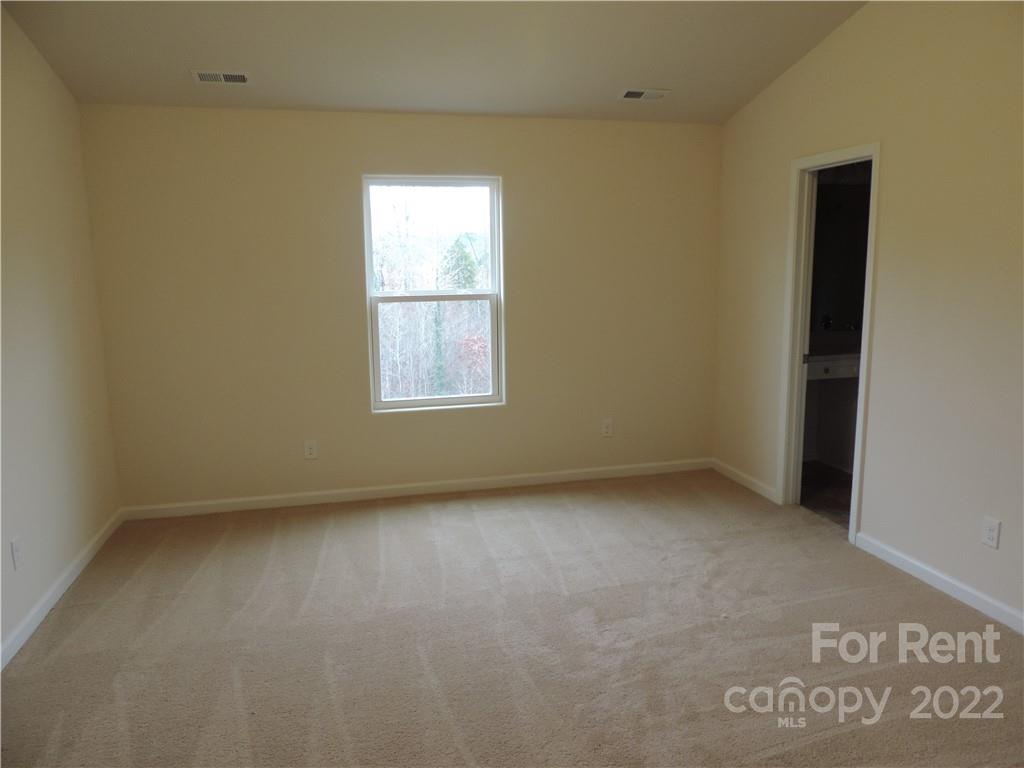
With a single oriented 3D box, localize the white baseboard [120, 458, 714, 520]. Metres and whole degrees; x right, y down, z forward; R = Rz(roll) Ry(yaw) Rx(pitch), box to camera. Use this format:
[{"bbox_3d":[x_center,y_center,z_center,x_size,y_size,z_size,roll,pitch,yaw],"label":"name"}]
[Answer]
[{"bbox_3d":[-0.448,0.700,4.824,3.980,0.080,0.016,-3,10,-13],"label":"white baseboard"}]

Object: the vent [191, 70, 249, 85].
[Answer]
[{"bbox_3d":[-1.560,-1.637,3.816,0.280,0.018,0.135,-3,-4,-13],"label":"vent"}]

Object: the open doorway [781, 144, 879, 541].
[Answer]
[{"bbox_3d":[1.807,-0.216,3.993,0.140,2.084,0.706,-3,10,-13],"label":"open doorway"}]

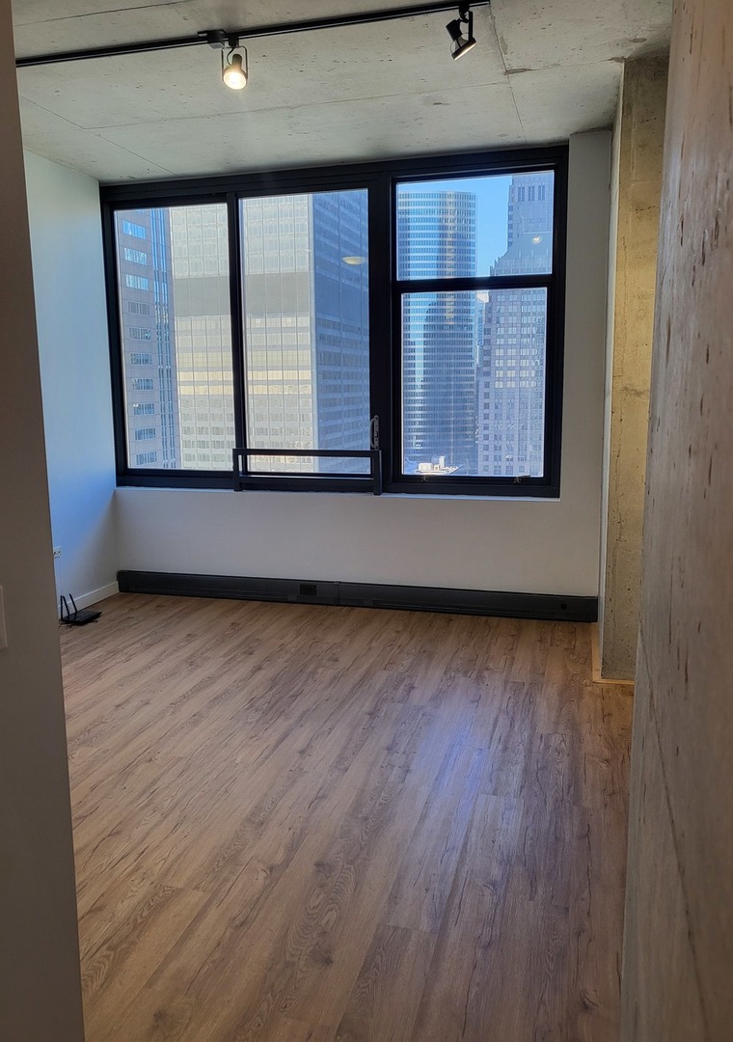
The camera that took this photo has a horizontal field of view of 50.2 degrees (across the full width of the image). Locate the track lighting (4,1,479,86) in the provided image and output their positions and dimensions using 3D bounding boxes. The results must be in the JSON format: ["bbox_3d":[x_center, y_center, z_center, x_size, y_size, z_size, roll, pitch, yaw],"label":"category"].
[{"bbox_3d":[-0.659,-2.005,3.415,2.357,0.237,0.142,2,9,15],"label":"track lighting"}]

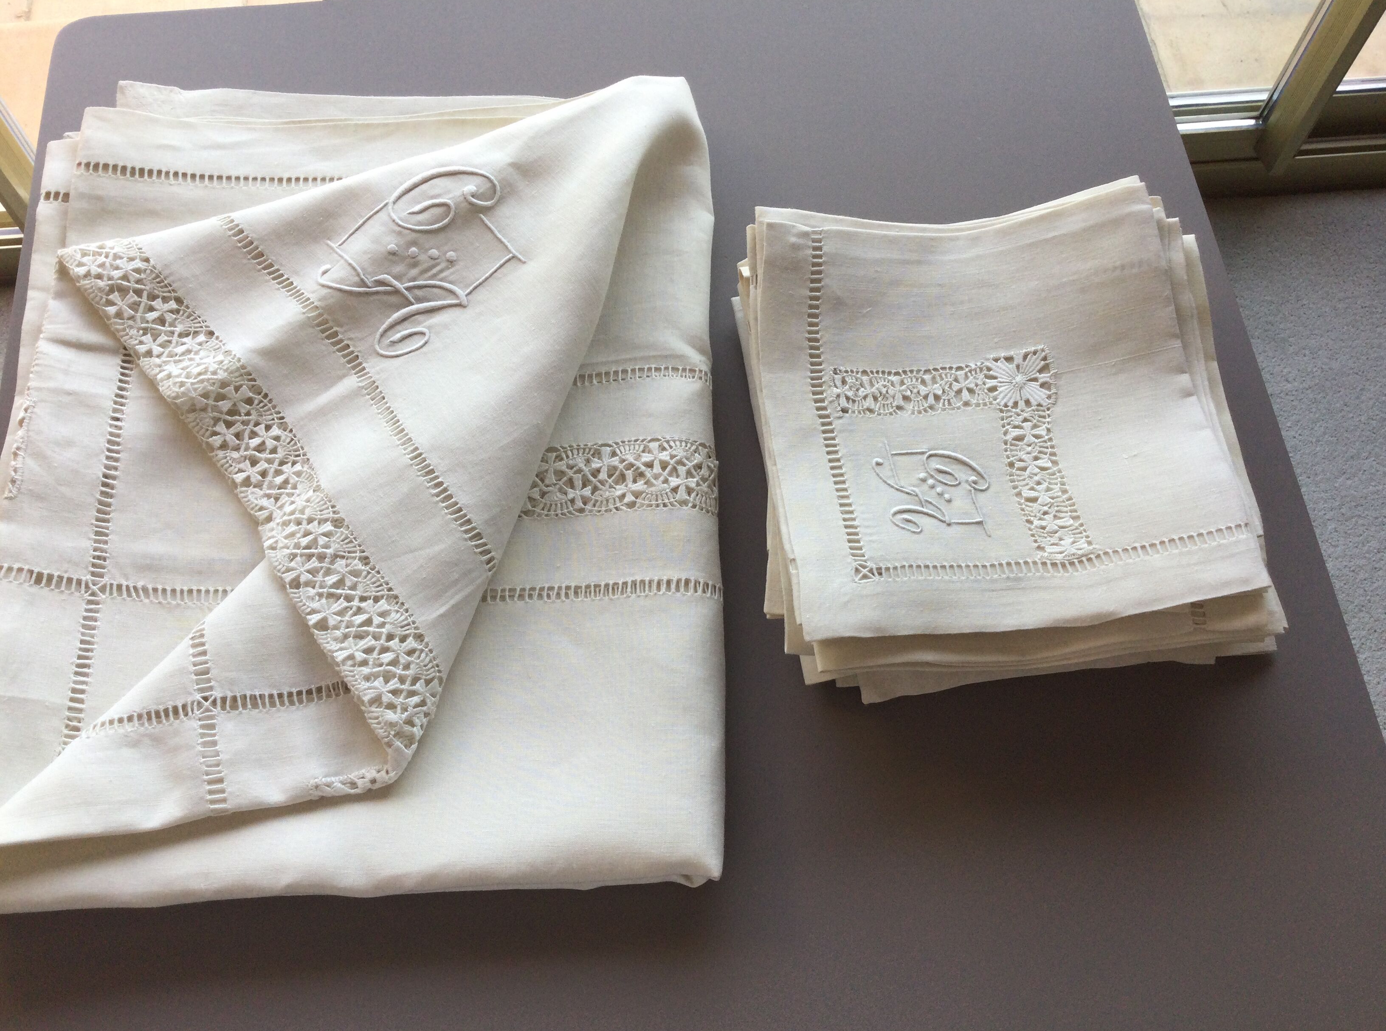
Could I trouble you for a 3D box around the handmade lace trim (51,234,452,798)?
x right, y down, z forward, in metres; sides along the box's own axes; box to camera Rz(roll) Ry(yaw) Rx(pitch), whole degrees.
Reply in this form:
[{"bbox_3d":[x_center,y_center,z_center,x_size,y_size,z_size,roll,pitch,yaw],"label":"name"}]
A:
[{"bbox_3d":[-0.219,-0.021,0.619,0.076,0.022,0.362,-28,68,-12],"label":"handmade lace trim"}]

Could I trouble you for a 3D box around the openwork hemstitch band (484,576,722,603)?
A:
[{"bbox_3d":[-0.044,0.036,0.605,0.116,0.008,0.014,0,65,0],"label":"openwork hemstitch band"}]

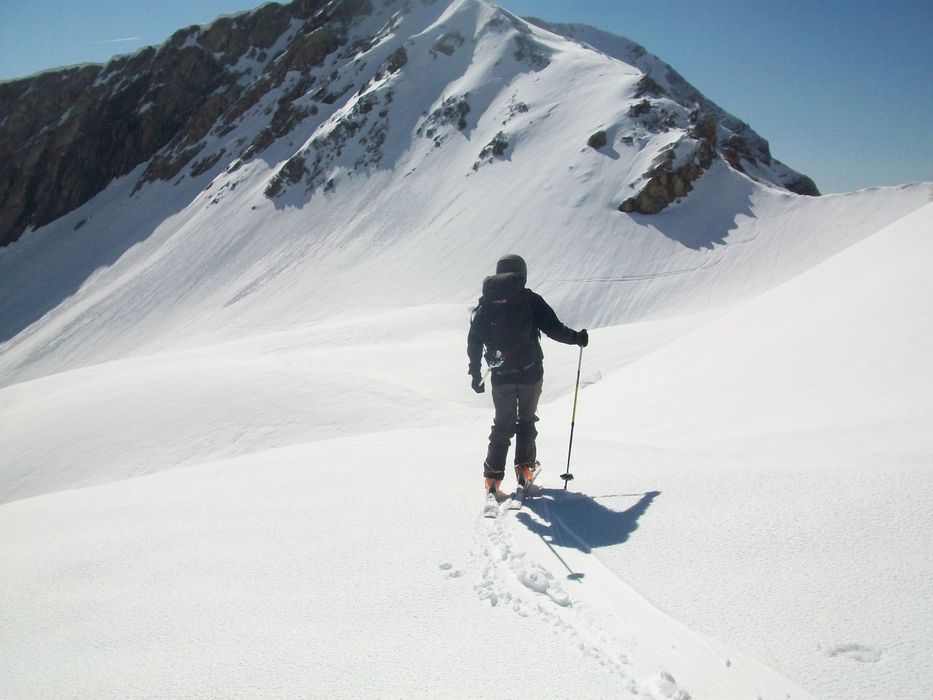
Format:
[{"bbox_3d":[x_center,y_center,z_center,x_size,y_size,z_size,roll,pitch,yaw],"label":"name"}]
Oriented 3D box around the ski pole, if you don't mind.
[{"bbox_3d":[0.826,0.470,7.010,0.100,1.231,0.100,7,4,10],"label":"ski pole"}]

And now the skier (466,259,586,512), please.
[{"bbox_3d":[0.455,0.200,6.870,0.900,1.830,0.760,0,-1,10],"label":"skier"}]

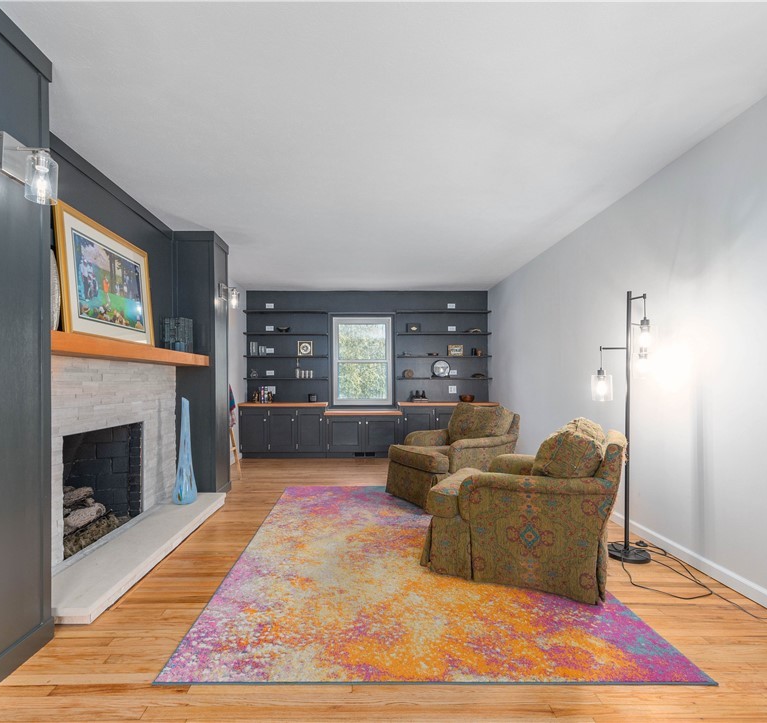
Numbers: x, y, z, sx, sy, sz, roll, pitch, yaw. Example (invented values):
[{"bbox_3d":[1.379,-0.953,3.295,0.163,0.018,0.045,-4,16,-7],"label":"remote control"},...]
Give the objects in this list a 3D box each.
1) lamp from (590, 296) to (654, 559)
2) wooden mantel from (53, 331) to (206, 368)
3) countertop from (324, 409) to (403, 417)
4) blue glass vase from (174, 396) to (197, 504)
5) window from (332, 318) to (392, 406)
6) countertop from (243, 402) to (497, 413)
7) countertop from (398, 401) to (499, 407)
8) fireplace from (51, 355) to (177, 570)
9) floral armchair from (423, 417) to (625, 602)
[{"bbox_3d":[1.492,0.383,2.640,0.400,1.646,0.380,0,-2,0],"label":"lamp"},{"bbox_3d":[-1.661,-0.043,2.780,0.310,0.095,2.000,0,-2,-3],"label":"wooden mantel"},{"bbox_3d":[-0.295,0.740,6.180,1.090,0.055,0.520,0,-2,0],"label":"countertop"},{"bbox_3d":[-1.659,0.735,3.540,0.210,0.866,0.210,0,-2,-3],"label":"blue glass vase"},{"bbox_3d":[-0.332,0.001,6.470,0.910,1.360,0.120,0,-2,0],"label":"window"},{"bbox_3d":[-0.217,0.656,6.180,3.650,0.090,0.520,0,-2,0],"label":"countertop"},{"bbox_3d":[0.898,0.628,6.180,1.410,0.045,0.520,0,-2,0],"label":"countertop"},{"bbox_3d":[-1.944,0.570,2.800,0.300,1.135,1.980,0,-2,-3],"label":"fireplace"},{"bbox_3d":[0.855,0.768,2.588,0.970,0.870,0.840,-1,-2,25],"label":"floral armchair"}]

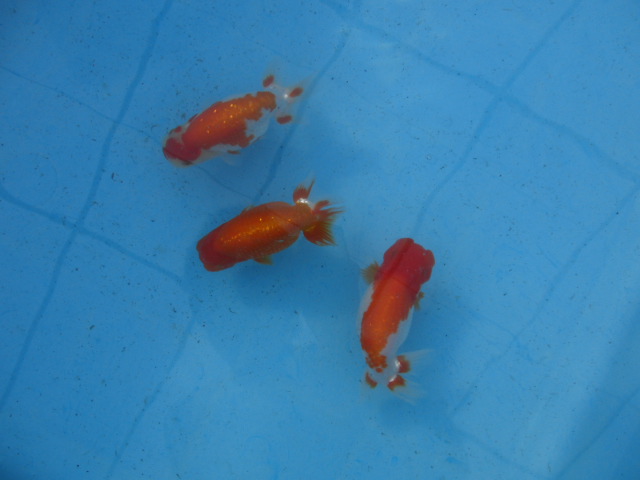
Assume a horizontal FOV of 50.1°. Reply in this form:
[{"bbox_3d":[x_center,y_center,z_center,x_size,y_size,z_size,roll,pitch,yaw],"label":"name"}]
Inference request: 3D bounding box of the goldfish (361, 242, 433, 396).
[{"bbox_3d":[0.082,0.082,0.732,0.081,0.066,0.175,12,71,4],"label":"goldfish"}]

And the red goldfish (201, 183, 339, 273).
[{"bbox_3d":[-0.053,-0.009,0.763,0.161,0.060,0.076,-22,72,-7],"label":"red goldfish"}]

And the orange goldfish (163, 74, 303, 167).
[{"bbox_3d":[-0.097,-0.136,0.807,0.175,0.066,0.071,-29,74,-10],"label":"orange goldfish"}]

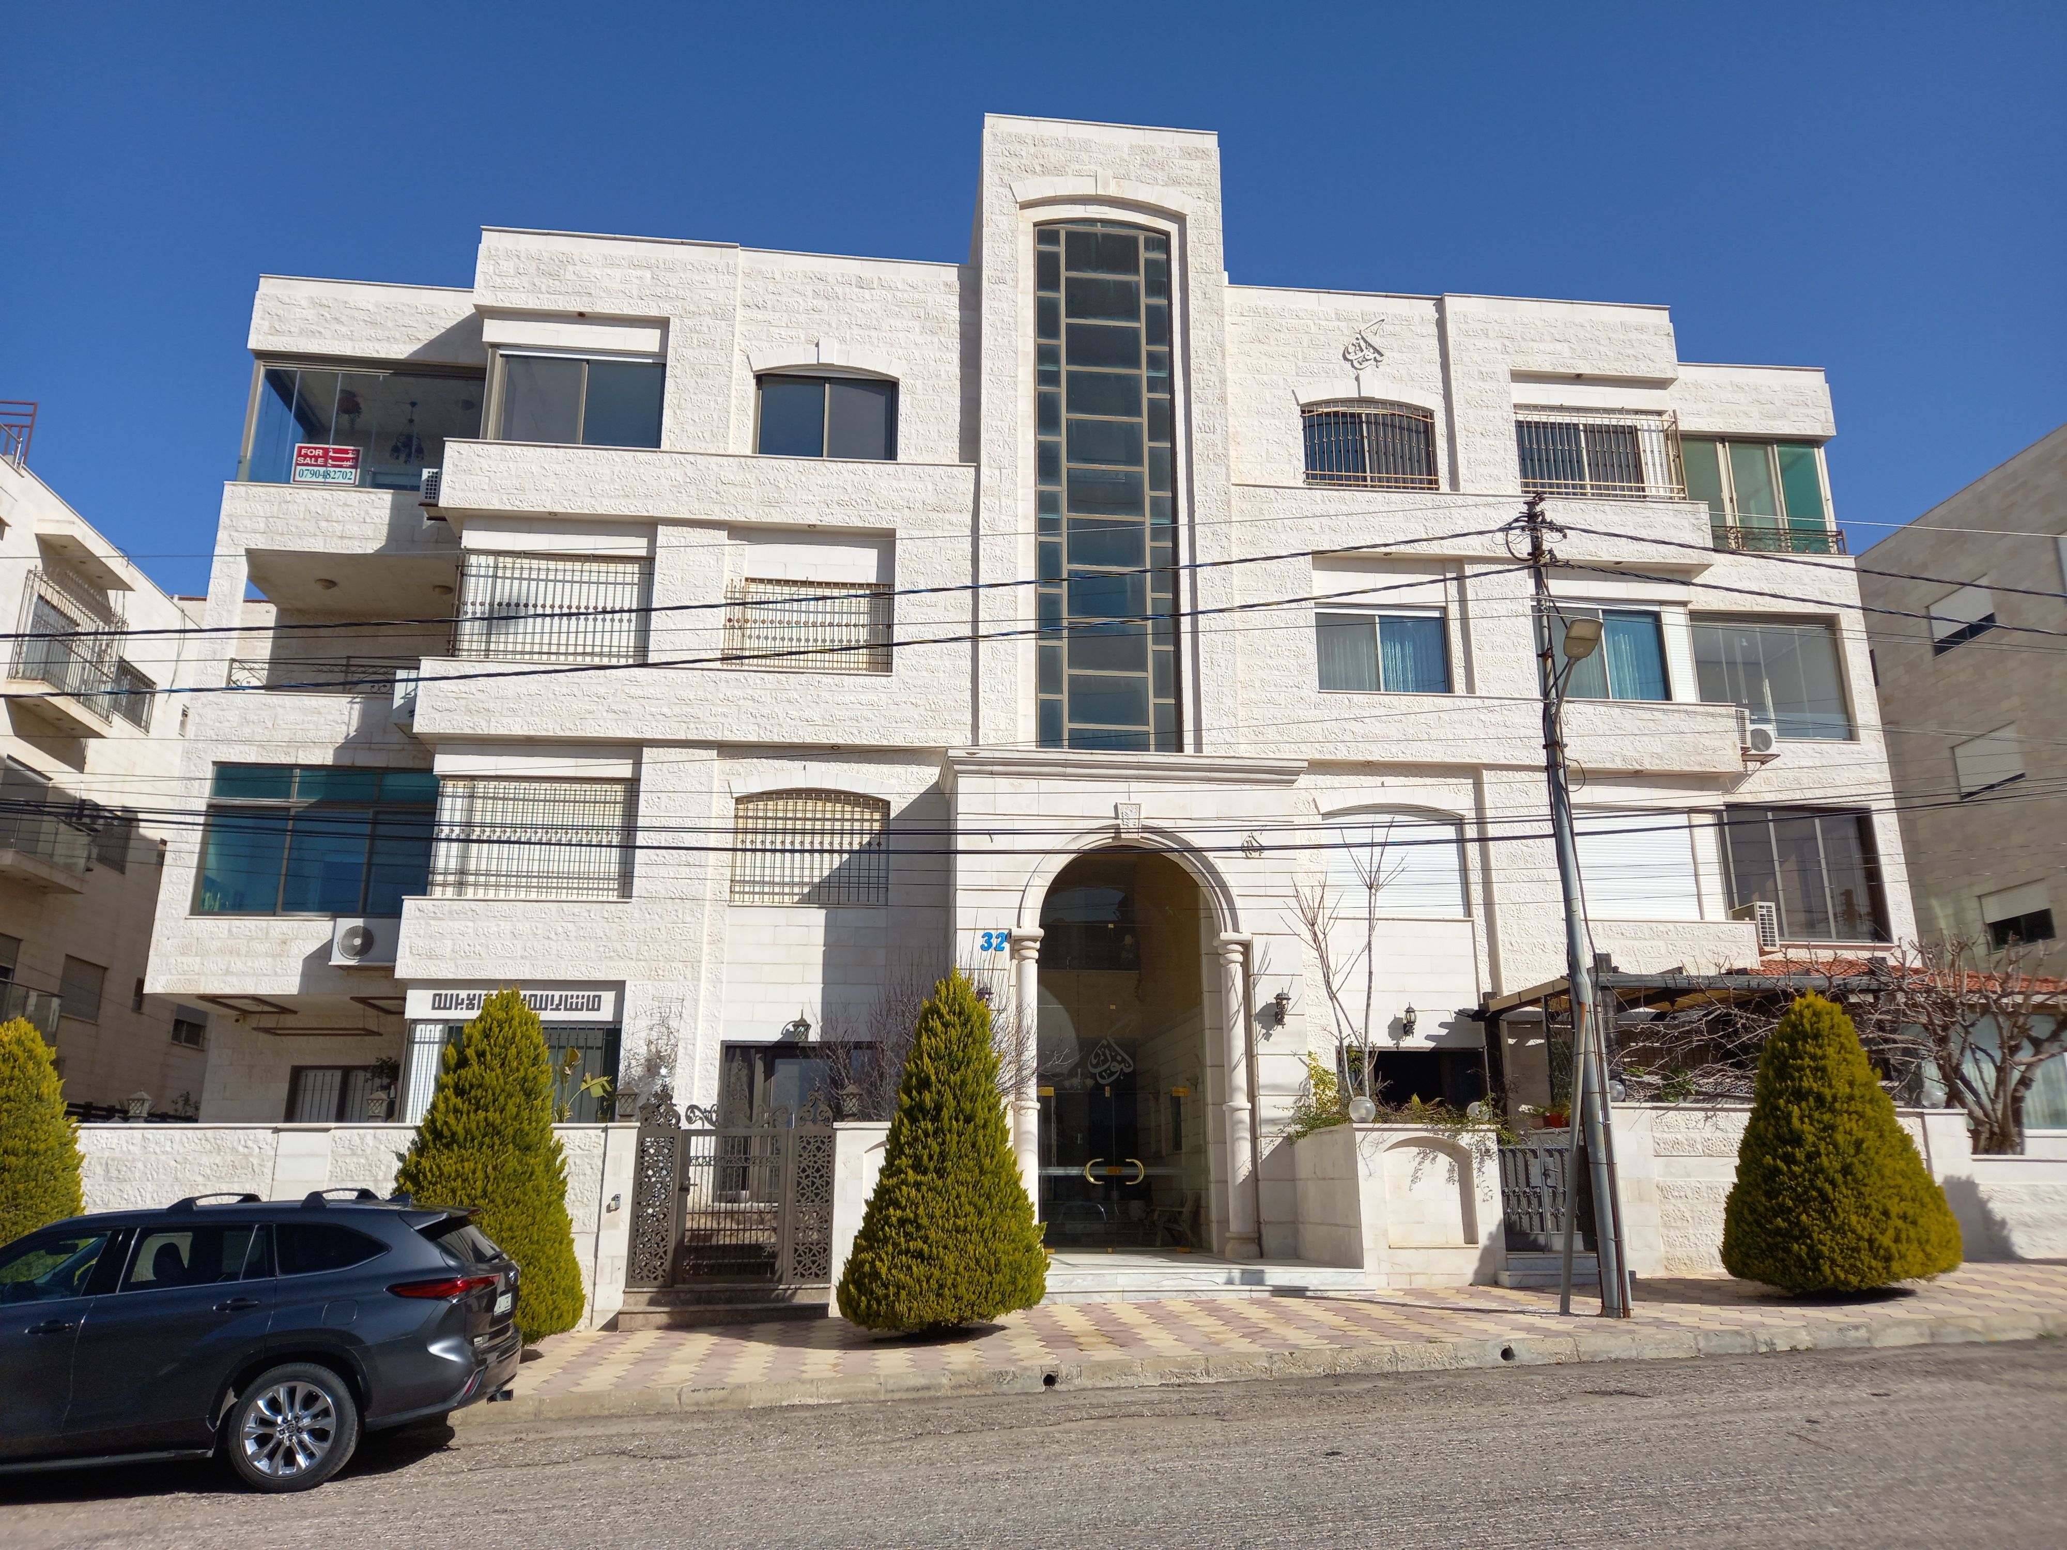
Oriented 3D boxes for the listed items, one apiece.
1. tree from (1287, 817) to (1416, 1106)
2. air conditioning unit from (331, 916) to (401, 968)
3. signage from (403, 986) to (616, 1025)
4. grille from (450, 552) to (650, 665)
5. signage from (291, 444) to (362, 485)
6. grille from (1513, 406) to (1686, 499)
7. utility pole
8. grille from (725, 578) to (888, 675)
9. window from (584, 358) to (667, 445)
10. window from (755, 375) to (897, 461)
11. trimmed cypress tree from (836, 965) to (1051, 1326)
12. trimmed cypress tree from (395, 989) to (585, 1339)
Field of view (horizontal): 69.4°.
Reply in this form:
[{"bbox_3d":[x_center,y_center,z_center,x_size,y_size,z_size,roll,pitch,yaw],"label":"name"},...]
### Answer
[{"bbox_3d":[3.680,2.225,17.327,1.550,3.600,1.300,2,-16,-7],"label":"tree"},{"bbox_3d":[-9.233,2.353,20.818,0.950,0.660,0.360,2,-16,-6],"label":"air conditioning unit"},{"bbox_3d":[-6.712,2.961,19.306,2.680,0.450,0.100,2,-16,-7],"label":"signage"},{"bbox_3d":[-6.815,-2.269,21.265,2.750,1.650,0.260,2,-16,-6],"label":"grille"},{"bbox_3d":[-10.981,-4.806,23.213,0.980,0.670,0.030,2,-16,-6],"label":"signage"},{"bbox_3d":[9.021,-5.061,23.891,2.710,1.650,0.260,2,-16,-6],"label":"grille"},{"bbox_3d":[5.271,0.934,14.440,0.850,8.200,0.950,2,-16,-7],"label":"utility pole"},{"bbox_3d":[-3.123,-2.052,20.770,2.330,1.270,0.150,2,-16,-7],"label":"grille"},{"bbox_3d":[-6.210,-5.554,22.598,1.160,1.540,0.080,2,-16,-6],"label":"window"},{"bbox_3d":[-3.058,-5.214,22.045,2.080,1.550,0.150,2,-16,-7],"label":"window"},{"bbox_3d":[-0.846,3.553,14.269,1.960,3.300,1.960,2,-16,-6],"label":"trimmed cypress tree"},{"bbox_3d":[-4.932,3.601,13.851,1.660,3.300,1.660,2,-16,-7],"label":"trimmed cypress tree"}]

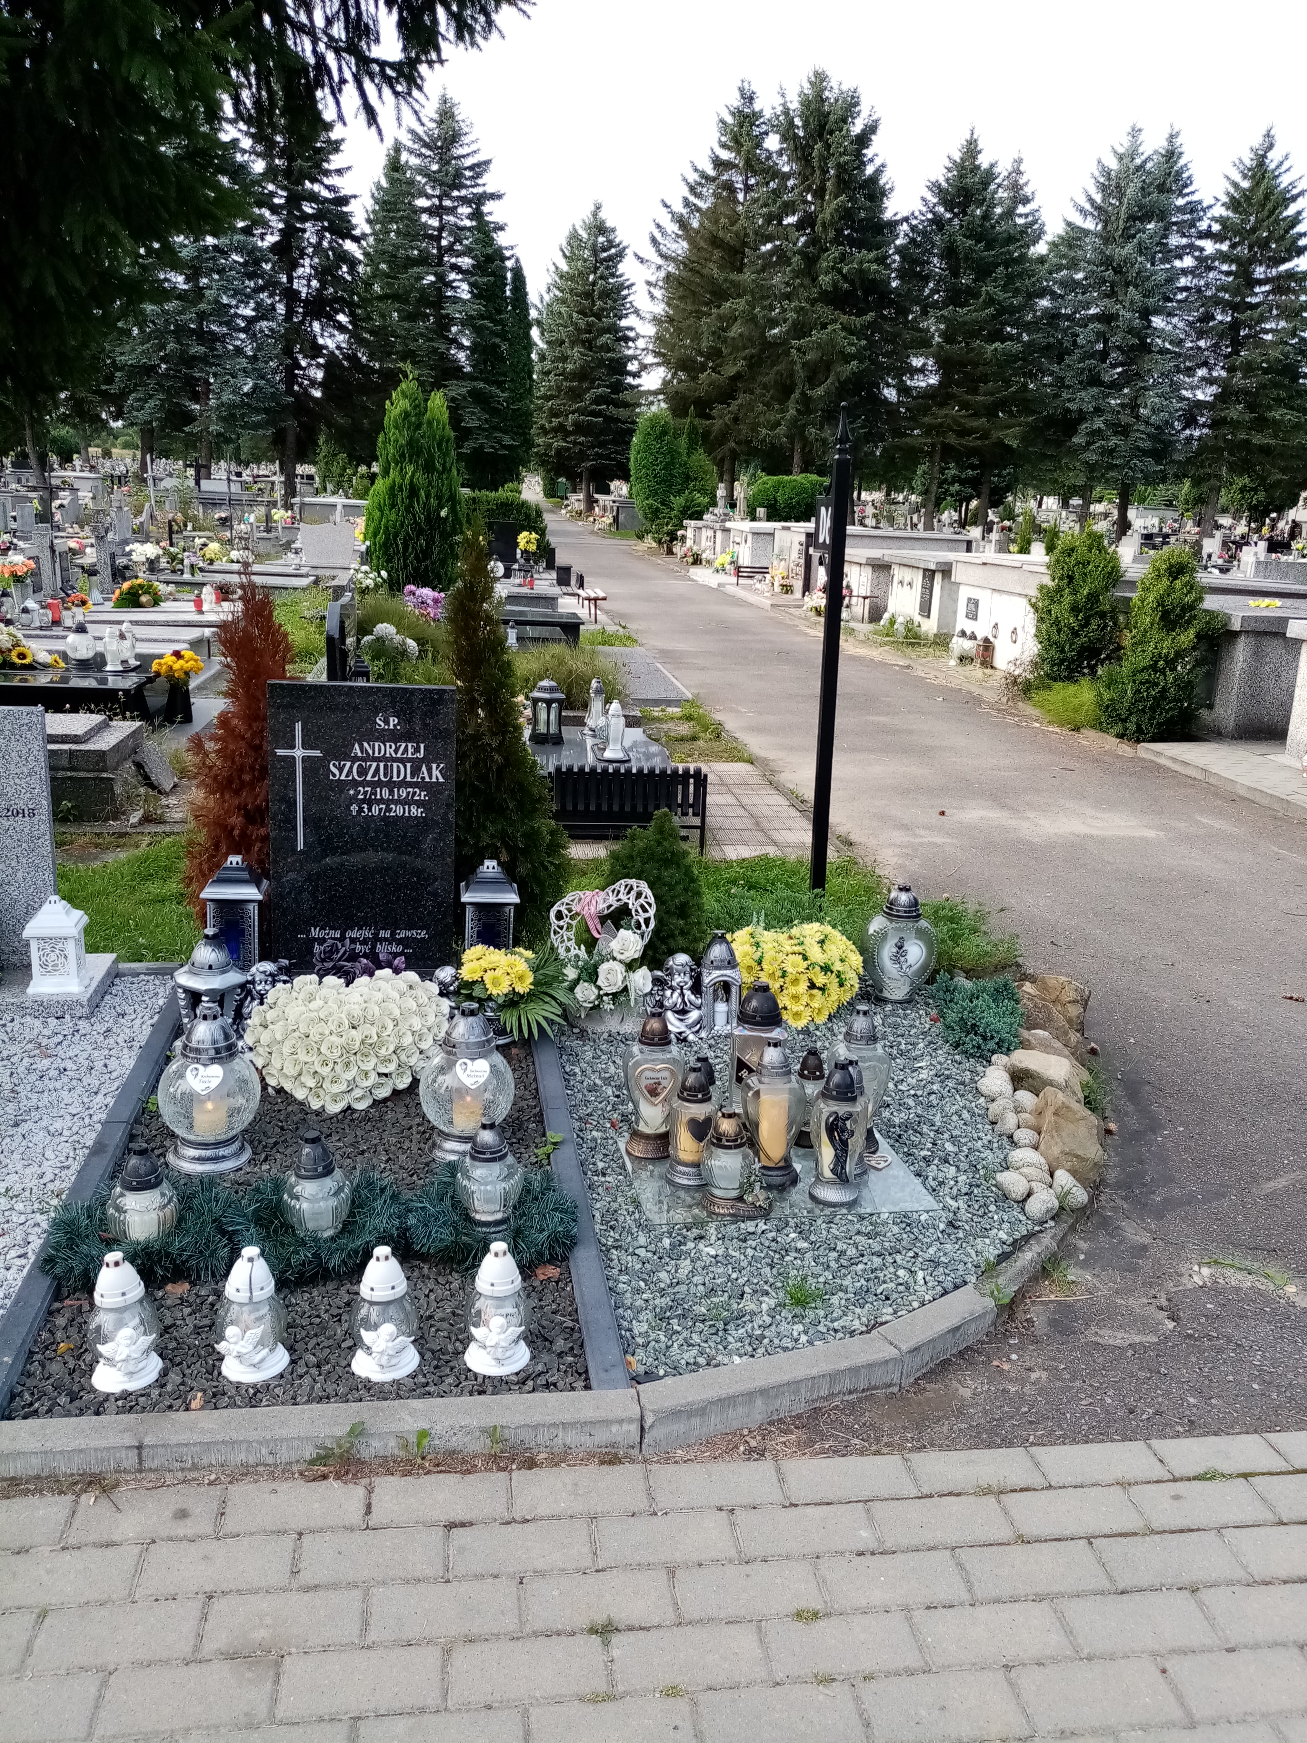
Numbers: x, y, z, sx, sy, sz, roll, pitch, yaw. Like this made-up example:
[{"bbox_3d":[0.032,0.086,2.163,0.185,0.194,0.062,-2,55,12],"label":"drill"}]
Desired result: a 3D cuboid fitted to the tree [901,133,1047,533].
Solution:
[{"bbox_3d":[10.308,-17.797,43.371,4.700,12.800,4.700,6,17,11],"label":"tree"}]

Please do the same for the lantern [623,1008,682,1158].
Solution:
[{"bbox_3d":[0.001,0.447,2.808,0.128,0.330,0.115,2,16,-4],"label":"lantern"}]

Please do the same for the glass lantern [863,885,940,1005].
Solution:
[{"bbox_3d":[0.715,0.199,3.808,0.208,0.340,0.155,0,16,-8],"label":"glass lantern"}]

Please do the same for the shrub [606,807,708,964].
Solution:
[{"bbox_3d":[0.016,0.039,3.850,0.304,0.468,0.304,3,17,0],"label":"shrub"}]

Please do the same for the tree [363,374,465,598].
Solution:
[{"bbox_3d":[-2.651,-4.207,14.490,1.092,2.356,1.092,3,17,0],"label":"tree"}]

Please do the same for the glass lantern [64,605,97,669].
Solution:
[{"bbox_3d":[-3.081,-1.261,7.050,0.170,0.335,0.170,-2,17,-15],"label":"glass lantern"}]

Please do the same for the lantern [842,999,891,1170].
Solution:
[{"bbox_3d":[0.462,0.463,2.942,0.143,0.349,0.115,5,15,10],"label":"lantern"}]

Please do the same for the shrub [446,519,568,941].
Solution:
[{"bbox_3d":[-0.460,-0.449,4.148,0.420,1.320,0.420,0,17,-6],"label":"shrub"}]

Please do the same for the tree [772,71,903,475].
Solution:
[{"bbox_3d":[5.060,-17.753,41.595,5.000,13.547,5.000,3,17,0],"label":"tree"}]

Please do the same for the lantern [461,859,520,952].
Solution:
[{"bbox_3d":[-0.469,0.132,3.746,0.159,0.303,0.159,1,17,-8],"label":"lantern"}]

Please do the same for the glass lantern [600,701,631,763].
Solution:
[{"bbox_3d":[-0.180,-0.688,6.262,0.108,0.292,0.108,2,15,-2],"label":"glass lantern"}]

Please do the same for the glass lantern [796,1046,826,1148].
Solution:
[{"bbox_3d":[0.345,0.486,2.838,0.073,0.221,0.073,3,17,0],"label":"glass lantern"}]

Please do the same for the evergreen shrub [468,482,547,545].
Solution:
[{"bbox_3d":[-2.740,-6.613,24.500,1.600,1.300,1.700,1,16,-5],"label":"evergreen shrub"}]

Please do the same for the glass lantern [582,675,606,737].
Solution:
[{"bbox_3d":[-0.288,-0.790,6.300,0.105,0.295,0.105,1,16,-5],"label":"glass lantern"}]

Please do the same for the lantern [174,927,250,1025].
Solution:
[{"bbox_3d":[-1.133,0.280,3.354,0.185,0.290,0.185,-1,17,-9],"label":"lantern"}]

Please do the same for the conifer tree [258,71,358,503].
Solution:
[{"bbox_3d":[-11.130,-17.558,39.991,4.000,12.430,4.000,-1,15,-15],"label":"conifer tree"}]

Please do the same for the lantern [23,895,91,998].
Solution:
[{"bbox_3d":[-1.628,0.190,3.589,0.144,0.260,0.144,1,15,-8],"label":"lantern"}]

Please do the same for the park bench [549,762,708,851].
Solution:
[{"bbox_3d":[-0.138,-0.300,5.726,0.700,0.410,0.300,1,15,-8],"label":"park bench"}]

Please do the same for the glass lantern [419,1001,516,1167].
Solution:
[{"bbox_3d":[-0.405,0.455,2.870,0.208,0.335,0.208,1,15,-8],"label":"glass lantern"}]

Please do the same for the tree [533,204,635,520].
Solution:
[{"bbox_3d":[-2.701,-20.618,53.000,4.150,11.800,4.150,3,16,0],"label":"tree"}]

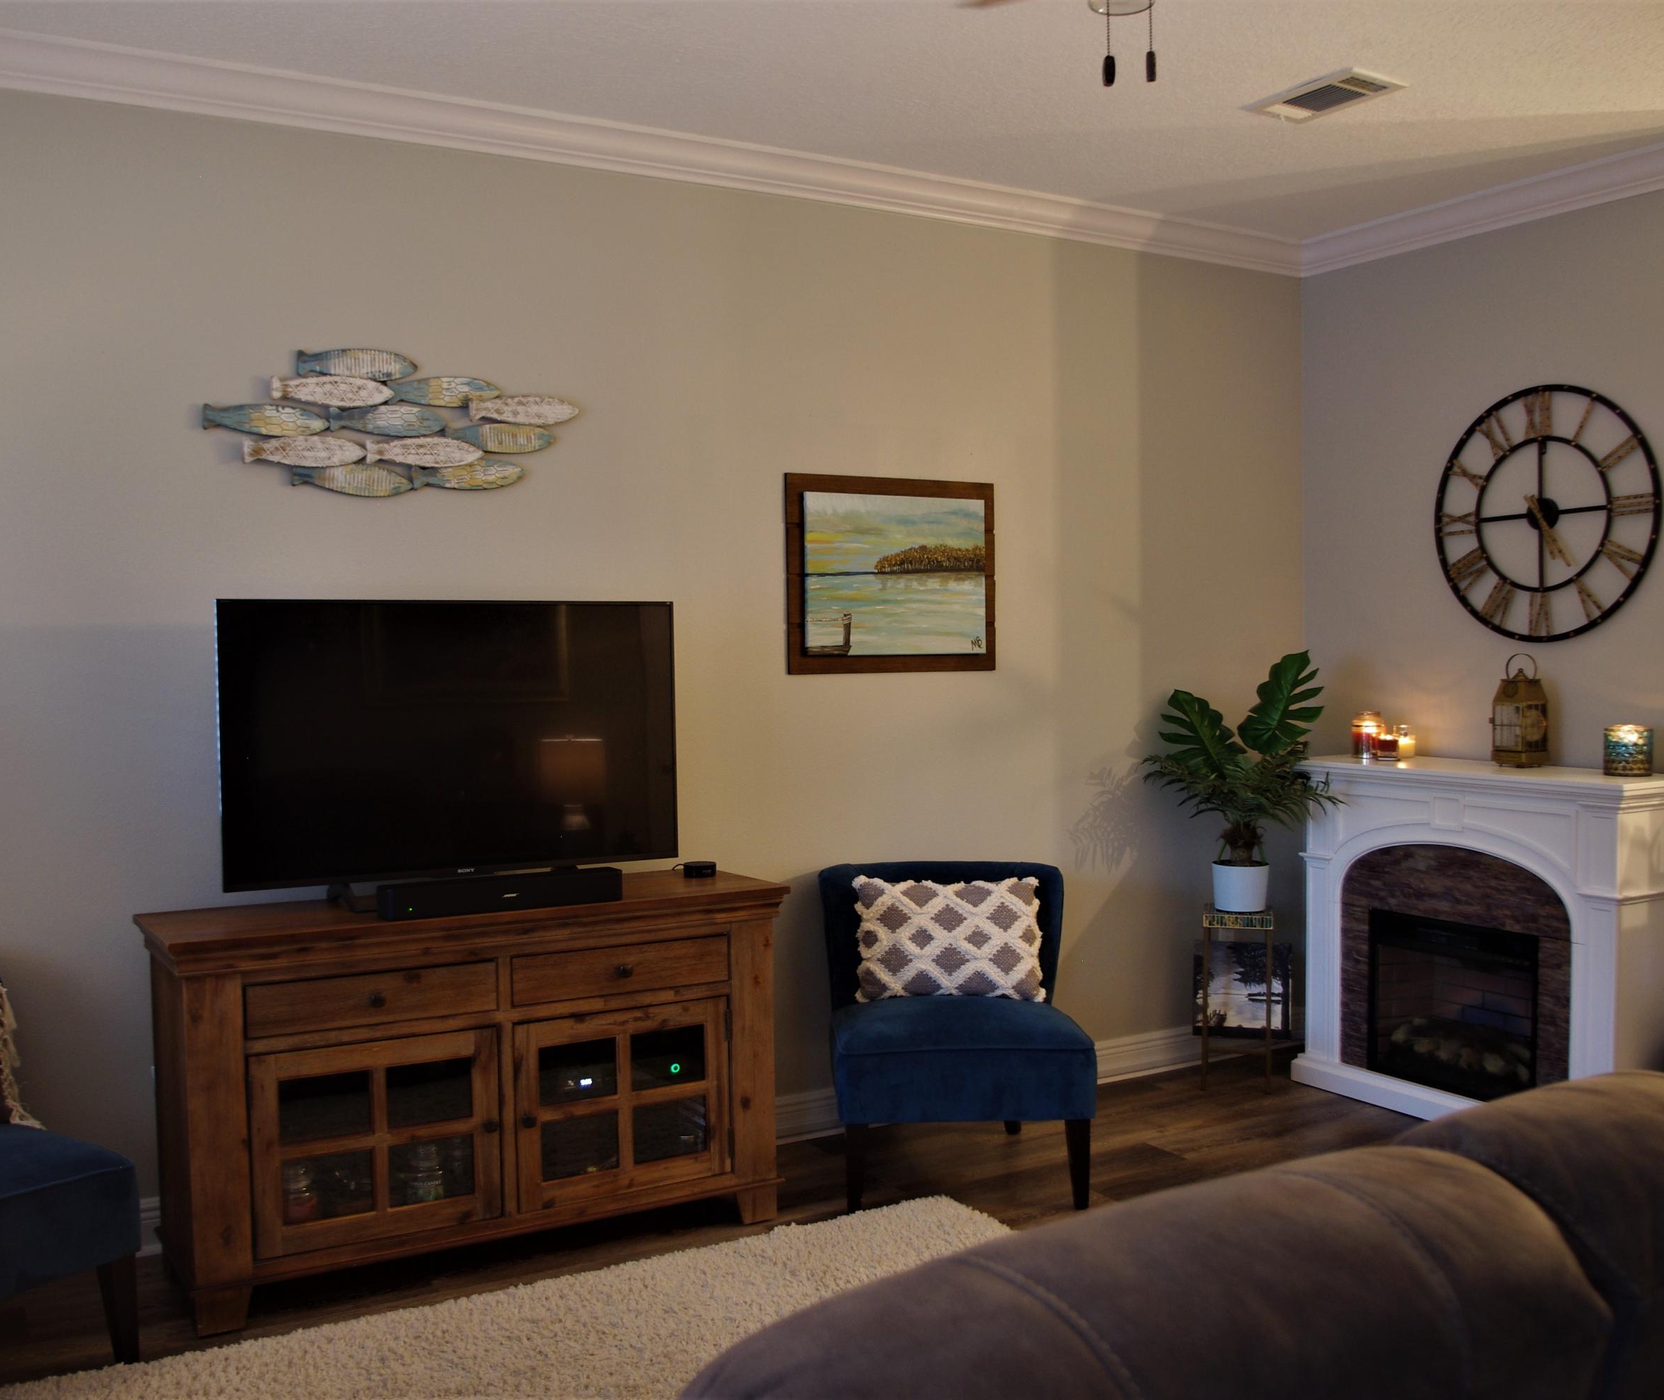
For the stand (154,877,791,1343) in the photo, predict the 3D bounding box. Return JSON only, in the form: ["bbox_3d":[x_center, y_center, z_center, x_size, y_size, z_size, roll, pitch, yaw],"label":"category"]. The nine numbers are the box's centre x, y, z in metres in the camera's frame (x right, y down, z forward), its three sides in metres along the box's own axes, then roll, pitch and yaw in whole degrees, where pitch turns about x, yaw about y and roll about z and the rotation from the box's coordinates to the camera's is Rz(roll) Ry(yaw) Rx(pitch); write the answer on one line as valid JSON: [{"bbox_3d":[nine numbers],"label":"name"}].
[{"bbox_3d":[-0.826,0.882,3.690,1.400,0.820,0.430,-2,2,-30],"label":"stand"}]

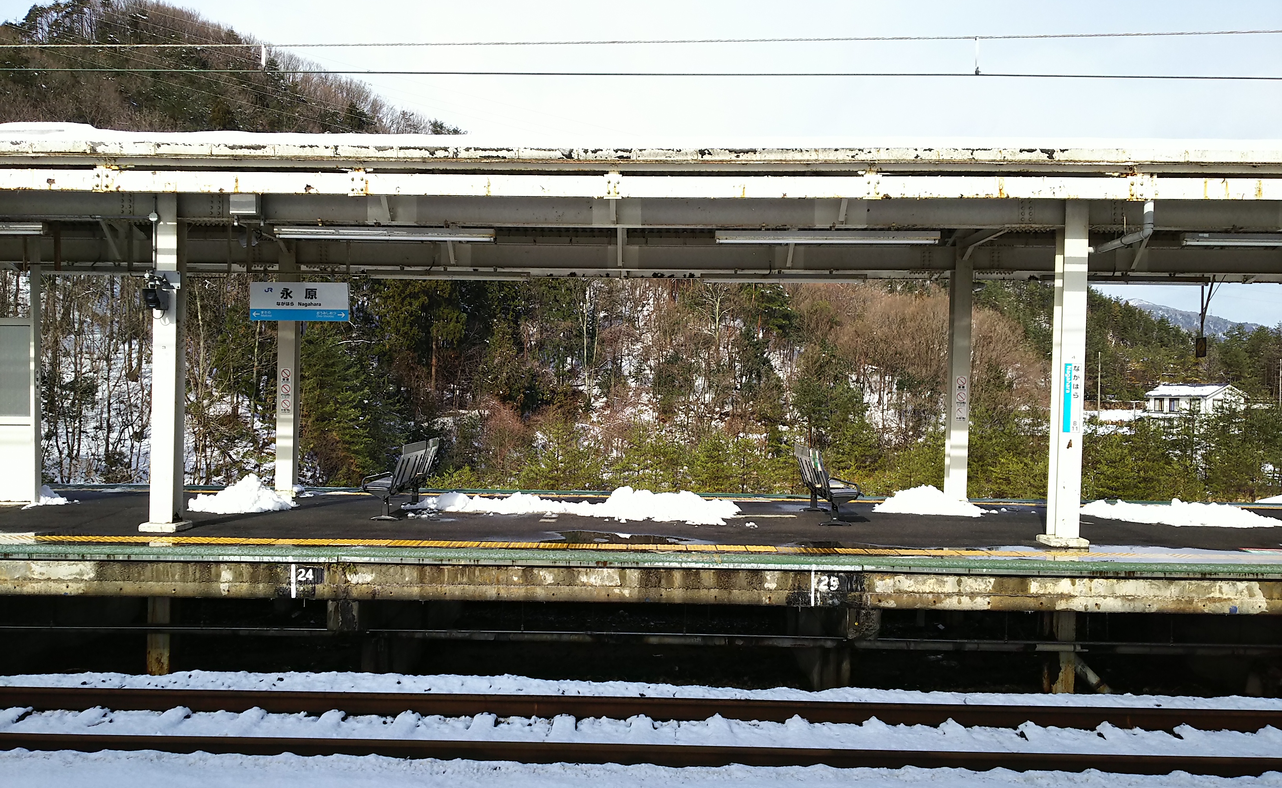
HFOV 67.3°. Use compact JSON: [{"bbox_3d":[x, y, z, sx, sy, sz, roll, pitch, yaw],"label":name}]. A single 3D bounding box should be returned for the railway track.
[{"bbox_3d":[0.000,2.780,7.970,11.000,0.180,1.280,1,0,1],"label":"railway track"}]

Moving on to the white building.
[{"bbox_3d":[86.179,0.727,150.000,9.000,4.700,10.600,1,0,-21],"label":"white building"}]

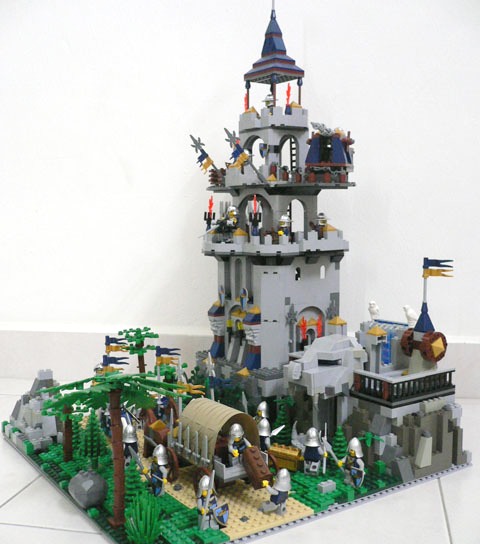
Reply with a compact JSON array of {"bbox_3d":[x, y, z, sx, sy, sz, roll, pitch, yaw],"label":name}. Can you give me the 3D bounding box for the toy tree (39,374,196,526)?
[{"bbox_3d":[-0.104,0.152,0.553,0.128,0.131,0.128,-3,4,-33],"label":"toy tree"}]

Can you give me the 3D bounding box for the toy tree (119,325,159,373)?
[{"bbox_3d":[-0.135,0.133,0.861,0.055,0.118,0.052,-3,4,-33],"label":"toy tree"}]

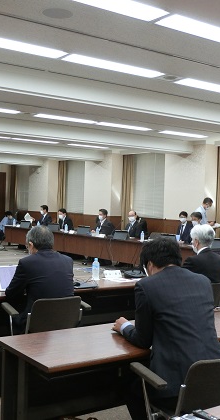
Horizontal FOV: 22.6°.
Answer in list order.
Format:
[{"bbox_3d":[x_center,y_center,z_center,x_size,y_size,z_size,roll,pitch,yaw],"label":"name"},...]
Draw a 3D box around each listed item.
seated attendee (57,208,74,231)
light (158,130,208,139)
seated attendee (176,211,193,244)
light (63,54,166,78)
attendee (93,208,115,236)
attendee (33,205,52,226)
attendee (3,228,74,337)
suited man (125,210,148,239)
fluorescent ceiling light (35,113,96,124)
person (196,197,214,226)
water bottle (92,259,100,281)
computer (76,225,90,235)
[{"bbox_3d":[-1.214,0.593,13.849,0.740,1.260,0.500,1,1,-36],"label":"seated attendee"},{"bbox_3d":[1.542,-1.593,11.512,1.253,0.070,0.287,1,1,-36],"label":"light"},{"bbox_3d":[1.309,0.677,10.181,0.740,1.290,0.500,1,1,-36],"label":"seated attendee"},{"bbox_3d":[0.062,-1.606,6.102,1.260,0.070,0.260,1,1,-36],"label":"light"},{"bbox_3d":[-0.217,0.649,13.915,0.800,1.330,0.550,1,1,-27],"label":"attendee"},{"bbox_3d":[-2.138,0.578,16.726,0.700,1.350,0.540,1,1,-31],"label":"attendee"},{"bbox_3d":[-0.614,0.757,4.301,0.550,1.270,0.820,1,1,-40],"label":"attendee"},{"bbox_3d":[0.546,0.696,13.023,0.700,1.310,0.550,1,1,-42],"label":"suited man"},{"bbox_3d":[-0.774,-1.645,9.838,1.170,0.070,0.294,1,1,-36],"label":"fluorescent ceiling light"},{"bbox_3d":[1.994,0.570,11.757,0.500,1.660,0.480,2,1,40],"label":"person"},{"bbox_3d":[-0.121,0.547,5.121,0.066,0.207,0.066,1,1,-36],"label":"water bottle"},{"bbox_3d":[-0.657,0.494,13.692,0.280,0.235,0.340,1,1,-36],"label":"computer"}]

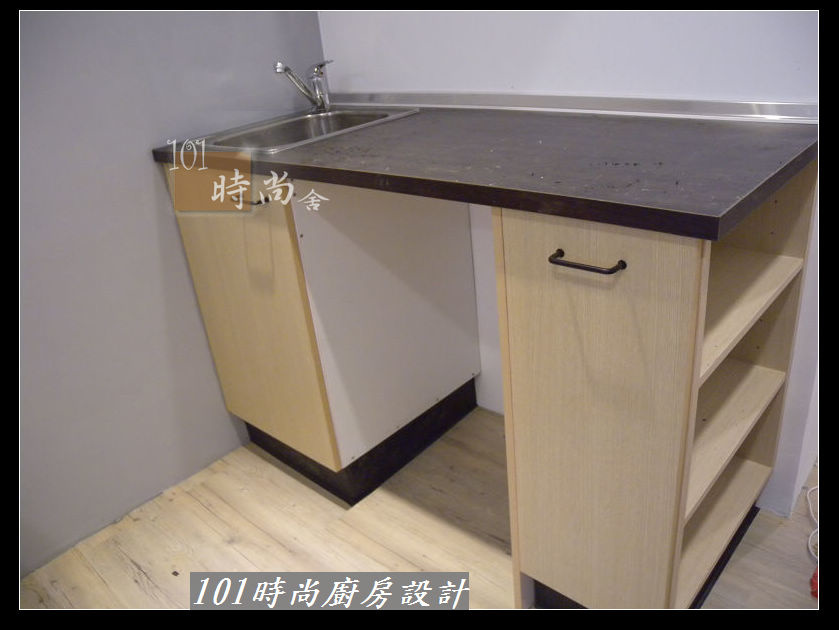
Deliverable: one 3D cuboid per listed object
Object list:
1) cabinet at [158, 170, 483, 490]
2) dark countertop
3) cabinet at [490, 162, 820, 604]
[{"bbox_3d":[-0.220,-0.102,1.840,0.472,0.727,0.576,16,33,39],"label":"cabinet"},{"bbox_3d":[0.047,-0.353,1.418,1.342,0.030,0.587,16,33,39],"label":"dark countertop"},{"bbox_3d":[0.440,0.152,1.270,0.320,0.837,0.513,16,33,39],"label":"cabinet"}]

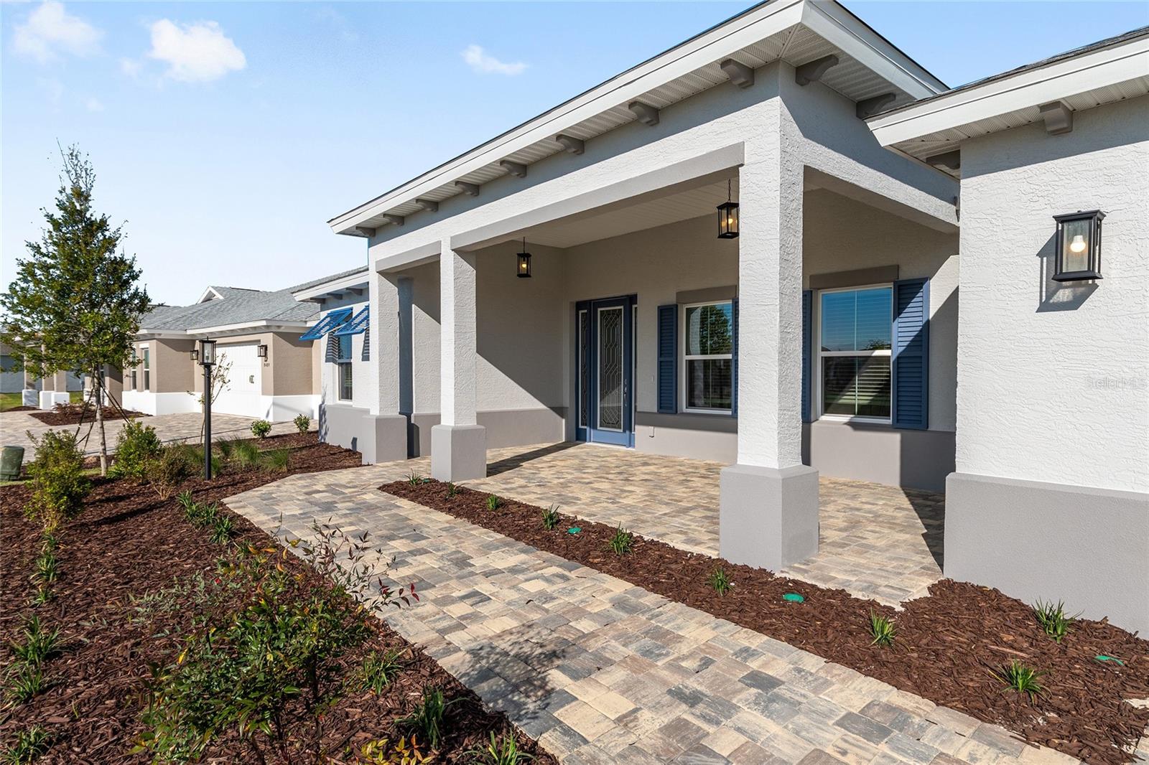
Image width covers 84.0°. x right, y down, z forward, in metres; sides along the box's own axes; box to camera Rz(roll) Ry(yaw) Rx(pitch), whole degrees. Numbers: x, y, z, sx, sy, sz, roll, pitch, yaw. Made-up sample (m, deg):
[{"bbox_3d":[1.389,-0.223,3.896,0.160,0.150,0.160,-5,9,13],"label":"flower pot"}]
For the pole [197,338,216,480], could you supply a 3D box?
[{"bbox_3d":[-4.661,0.331,8.120,0.190,1.820,0.190,-1,1,-40],"label":"pole"}]

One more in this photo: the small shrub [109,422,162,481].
[{"bbox_3d":[-5.779,0.874,8.400,0.630,0.770,0.630,-1,1,-40],"label":"small shrub"}]

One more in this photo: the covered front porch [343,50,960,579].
[{"bbox_3d":[0.434,-0.504,7.749,3.608,3.224,6.969,-1,1,-40],"label":"covered front porch"}]

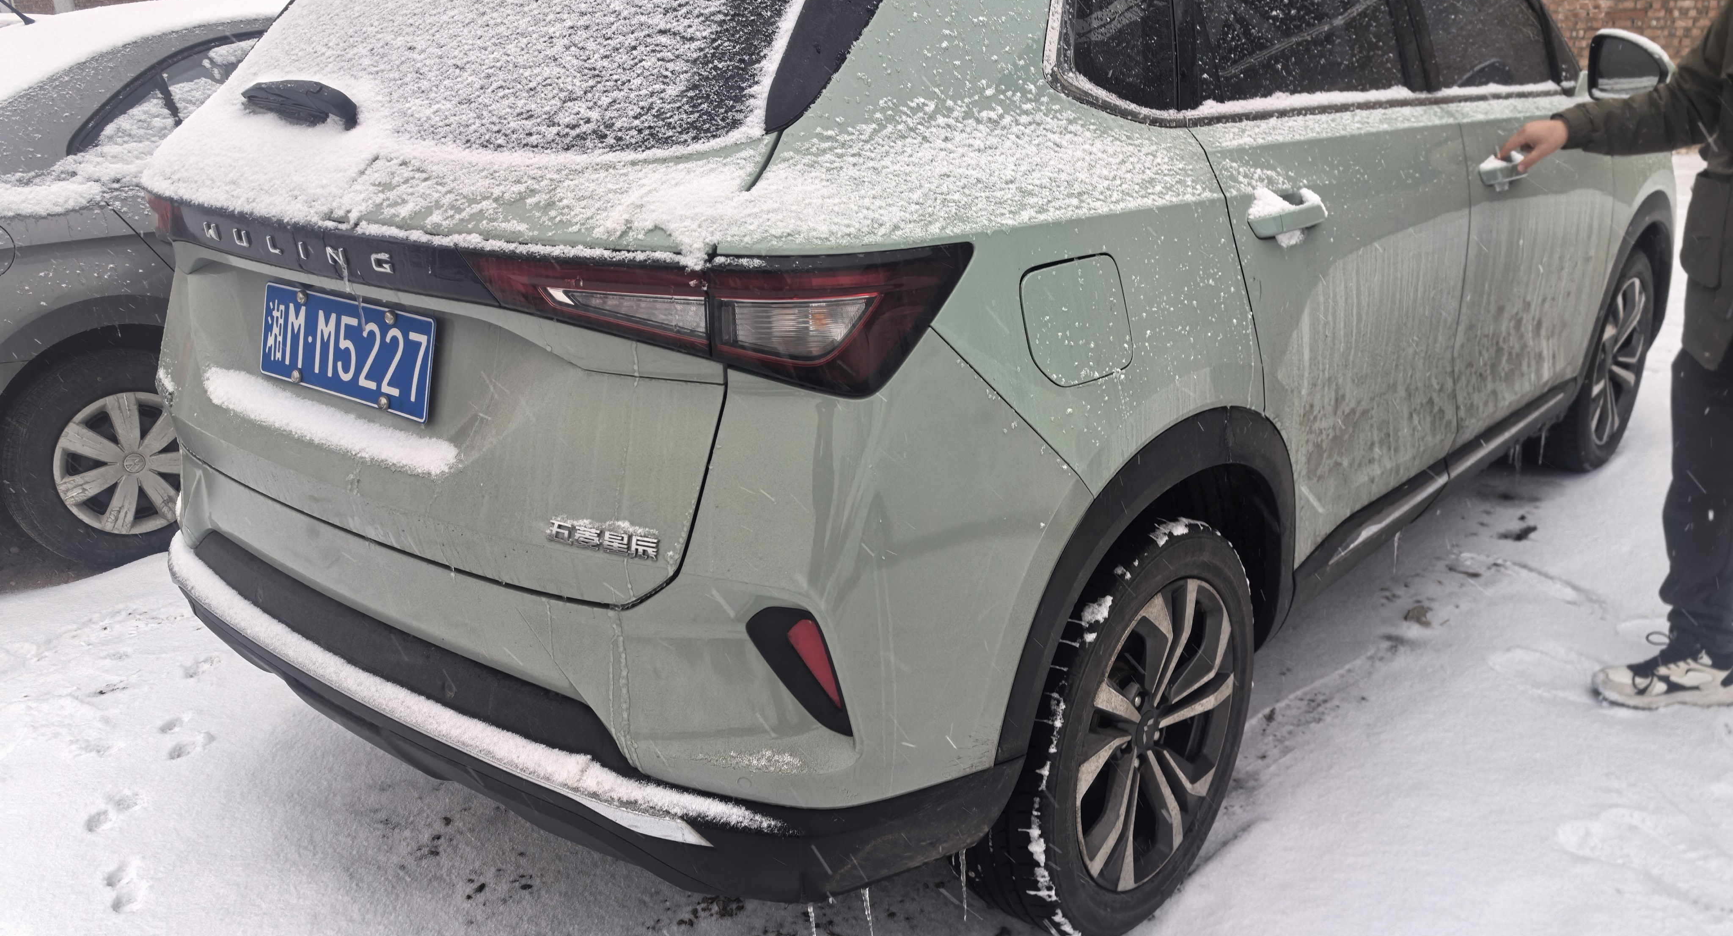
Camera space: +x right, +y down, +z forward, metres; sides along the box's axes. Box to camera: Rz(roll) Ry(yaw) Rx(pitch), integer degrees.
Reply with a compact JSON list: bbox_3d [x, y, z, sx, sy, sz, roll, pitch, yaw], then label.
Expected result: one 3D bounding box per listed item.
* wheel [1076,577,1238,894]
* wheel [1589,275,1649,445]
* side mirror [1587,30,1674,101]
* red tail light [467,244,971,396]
[{"bbox_3d":[0.396,0.394,2.133,0.170,0.490,0.490,15,25,38],"label":"wheel"},{"bbox_3d":[2.189,-0.335,4.087,0.170,0.490,0.490,16,26,40],"label":"wheel"},{"bbox_3d":[1.711,-0.896,3.021,0.200,0.165,0.130,15,25,38],"label":"side mirror"},{"bbox_3d":[-0.203,-0.189,1.579,0.623,0.172,0.198,8,21,24],"label":"red tail light"}]

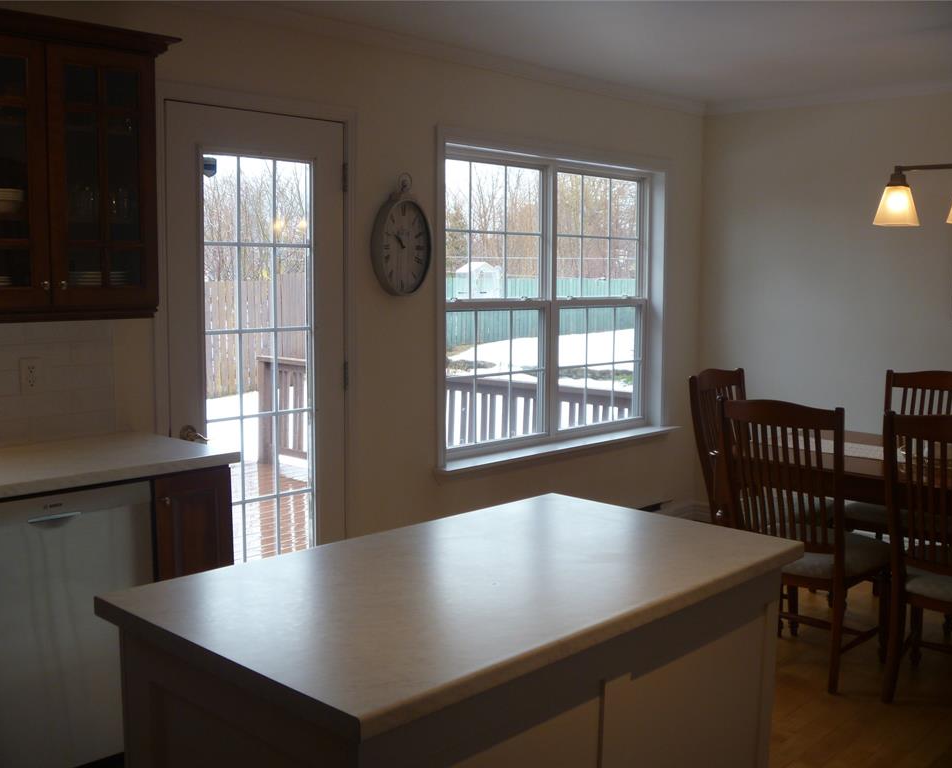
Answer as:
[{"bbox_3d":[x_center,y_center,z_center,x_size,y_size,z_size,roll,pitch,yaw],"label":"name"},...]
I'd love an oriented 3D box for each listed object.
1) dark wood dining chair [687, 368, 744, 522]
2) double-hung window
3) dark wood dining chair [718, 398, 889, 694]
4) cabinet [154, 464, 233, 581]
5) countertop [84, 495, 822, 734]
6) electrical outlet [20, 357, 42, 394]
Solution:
[{"bbox_3d":[1.297,0.478,4.524,0.589,1.045,0.474,6,8,43],"label":"dark wood dining chair"},{"bbox_3d":[0.417,-0.416,5.331,0.120,1.463,1.766,6,8,43],"label":"double-hung window"},{"bbox_3d":[1.240,0.548,3.849,0.474,1.045,0.599,6,8,43],"label":"dark wood dining chair"},{"bbox_3d":[-1.066,0.669,3.324,0.621,0.884,0.250,6,8,43],"label":"cabinet"},{"bbox_3d":[0.021,0.360,1.945,0.685,0.030,1.200,6,8,43],"label":"countertop"},{"bbox_3d":[-1.425,-0.024,3.315,0.012,0.118,0.073,6,8,43],"label":"electrical outlet"}]

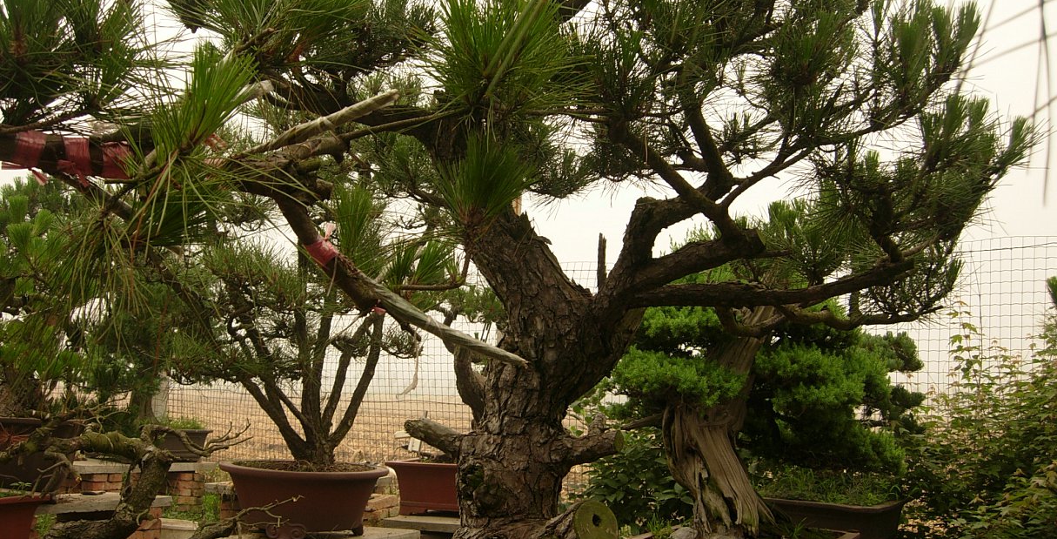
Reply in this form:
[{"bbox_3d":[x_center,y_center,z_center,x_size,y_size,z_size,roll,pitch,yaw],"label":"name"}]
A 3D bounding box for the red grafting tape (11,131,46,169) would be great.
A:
[{"bbox_3d":[-0.578,-0.138,1.270,0.035,0.042,0.040,0,-6,0],"label":"red grafting tape"}]

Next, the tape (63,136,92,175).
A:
[{"bbox_3d":[-0.522,-0.132,1.270,0.029,0.042,0.040,0,-6,0],"label":"tape"}]

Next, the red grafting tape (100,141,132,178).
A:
[{"bbox_3d":[-0.476,-0.126,1.270,0.031,0.041,0.040,0,-6,0],"label":"red grafting tape"}]

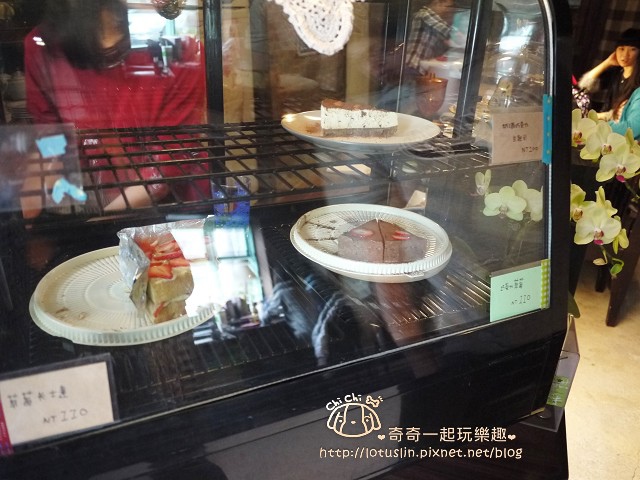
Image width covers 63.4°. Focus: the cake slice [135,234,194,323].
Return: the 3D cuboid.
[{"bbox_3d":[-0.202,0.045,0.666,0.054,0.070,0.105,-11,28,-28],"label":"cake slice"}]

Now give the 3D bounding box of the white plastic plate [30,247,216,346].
[{"bbox_3d":[-0.251,0.064,0.701,0.250,0.020,0.250,3,25,-1],"label":"white plastic plate"}]

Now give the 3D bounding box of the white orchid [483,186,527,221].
[{"bbox_3d":[0.317,-0.063,0.890,0.073,0.056,0.032,12,26,18],"label":"white orchid"}]

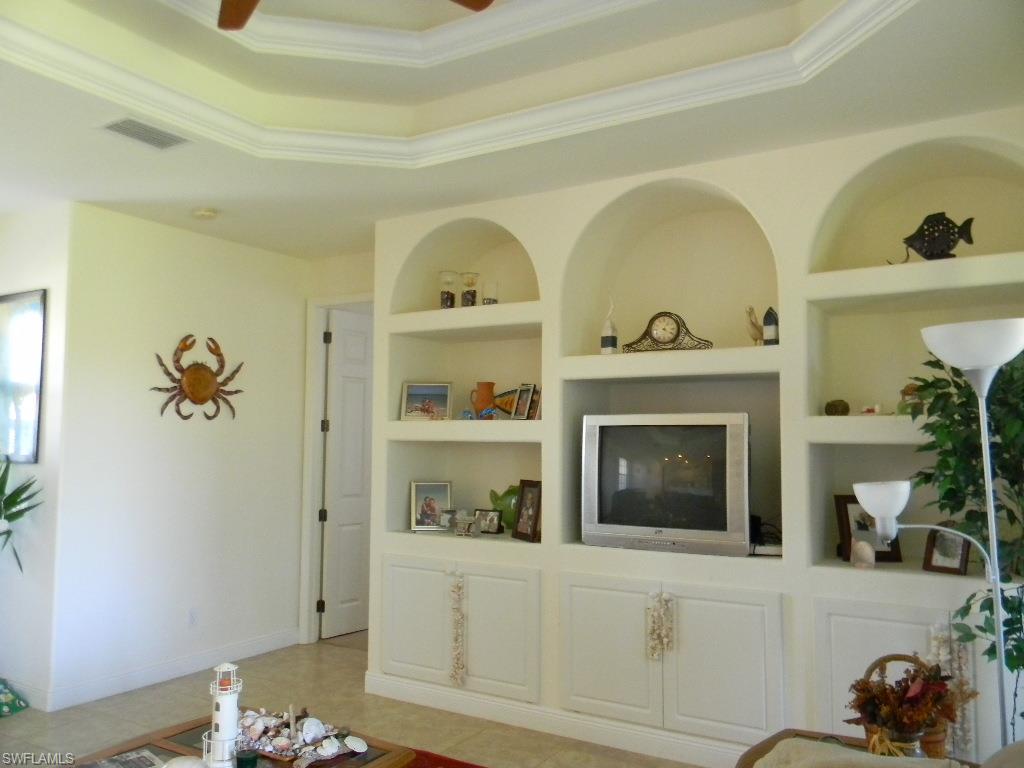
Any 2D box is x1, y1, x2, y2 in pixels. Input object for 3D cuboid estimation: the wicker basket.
[{"bbox_3d":[1.094,0.909,2.317,0.214,0.302,0.210,-2,-5,31],"label":"wicker basket"}]

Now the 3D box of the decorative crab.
[{"bbox_3d":[-1.995,-0.043,5.352,0.060,0.553,0.718,-2,-5,31],"label":"decorative crab"}]

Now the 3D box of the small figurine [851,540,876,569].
[{"bbox_3d":[1.538,0.745,3.623,0.105,0.120,0.090,-2,-5,30],"label":"small figurine"}]

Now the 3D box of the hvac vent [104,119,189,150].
[{"bbox_3d":[-1.617,-1.094,3.668,0.219,0.018,0.327,-2,-5,31],"label":"hvac vent"}]

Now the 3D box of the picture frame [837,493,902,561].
[{"bbox_3d":[1.667,0.680,3.887,0.264,0.315,0.025,0,-24,5],"label":"picture frame"}]

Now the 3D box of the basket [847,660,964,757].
[{"bbox_3d":[1.076,0.910,2.266,0.280,0.290,0.240,-2,-5,30],"label":"basket"}]

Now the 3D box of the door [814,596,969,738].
[{"bbox_3d":[1.544,1.267,3.458,0.523,0.680,0.025,-2,-5,31],"label":"door"}]

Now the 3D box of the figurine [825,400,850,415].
[{"bbox_3d":[1.472,0.113,3.777,0.109,0.077,0.090,-2,-5,30],"label":"figurine"}]

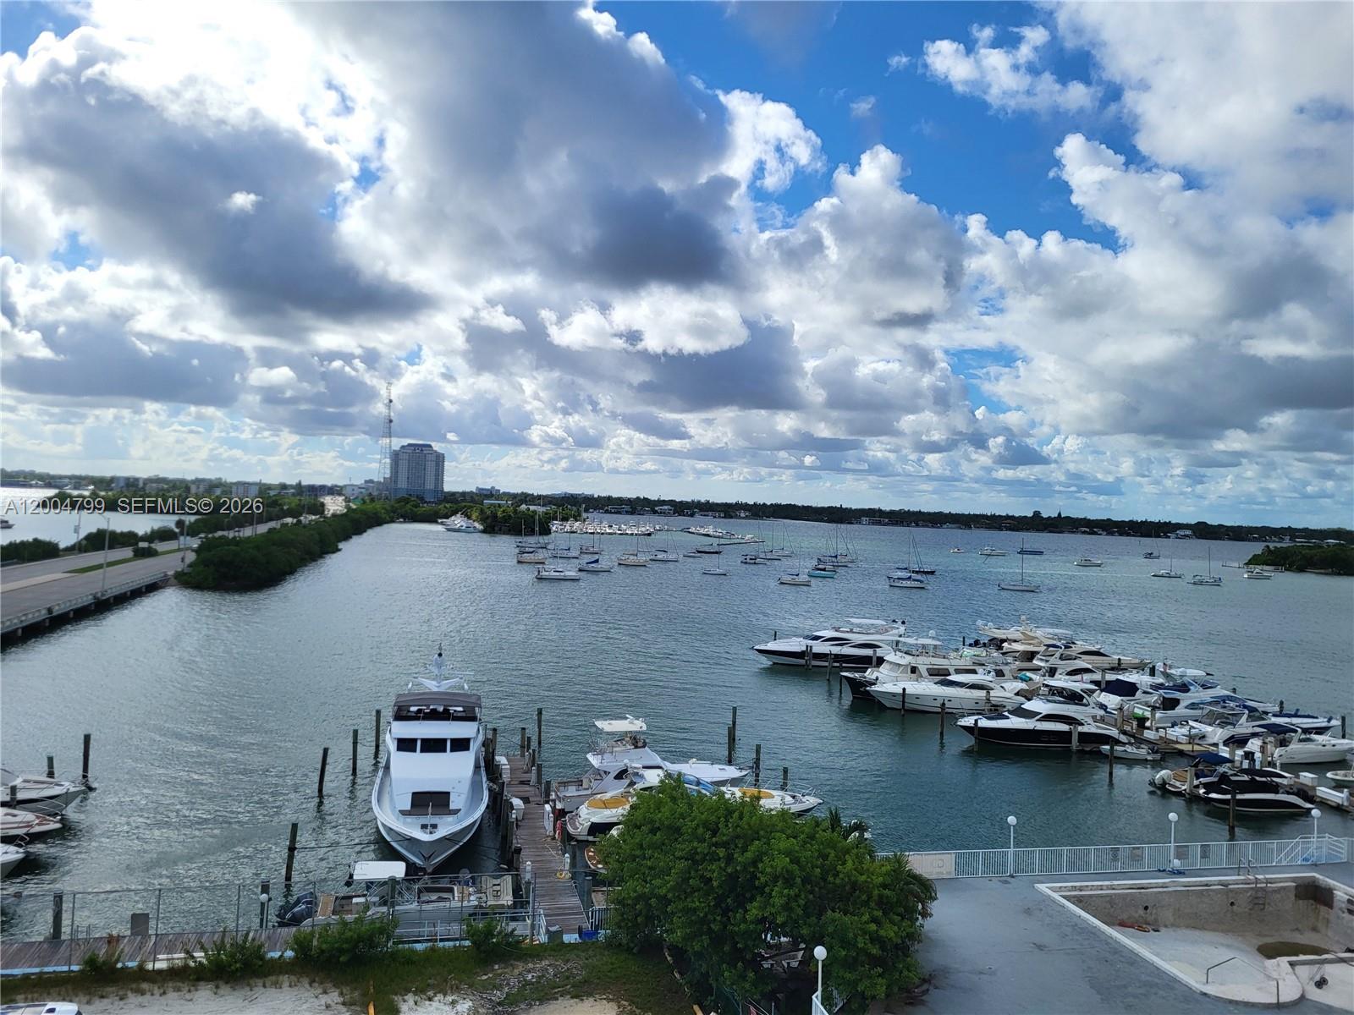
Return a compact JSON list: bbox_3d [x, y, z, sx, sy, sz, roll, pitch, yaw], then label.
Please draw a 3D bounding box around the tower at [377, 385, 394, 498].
[{"bbox_3d":[-297.699,-65.535,1040.000,15.500,121.000,14.500,2,1,0],"label":"tower"}]

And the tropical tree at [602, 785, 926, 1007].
[{"bbox_3d":[3.108,13.102,36.991,11.500,6.300,9.500,2,0,-12],"label":"tropical tree"}]

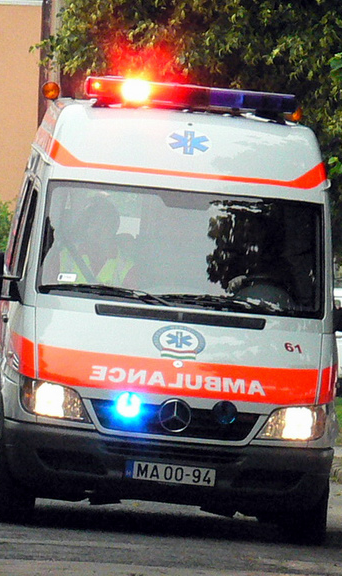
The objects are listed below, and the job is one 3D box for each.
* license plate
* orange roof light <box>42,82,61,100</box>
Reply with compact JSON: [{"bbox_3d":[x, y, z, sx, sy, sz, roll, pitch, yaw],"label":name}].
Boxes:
[{"bbox_3d":[-0.001,1.072,29.450,0.520,0.110,0.015,5,-6,-3],"label":"license plate"},{"bbox_3d":[-0.784,-1.297,33.500,0.120,0.120,0.100,5,0,-3],"label":"orange roof light"}]

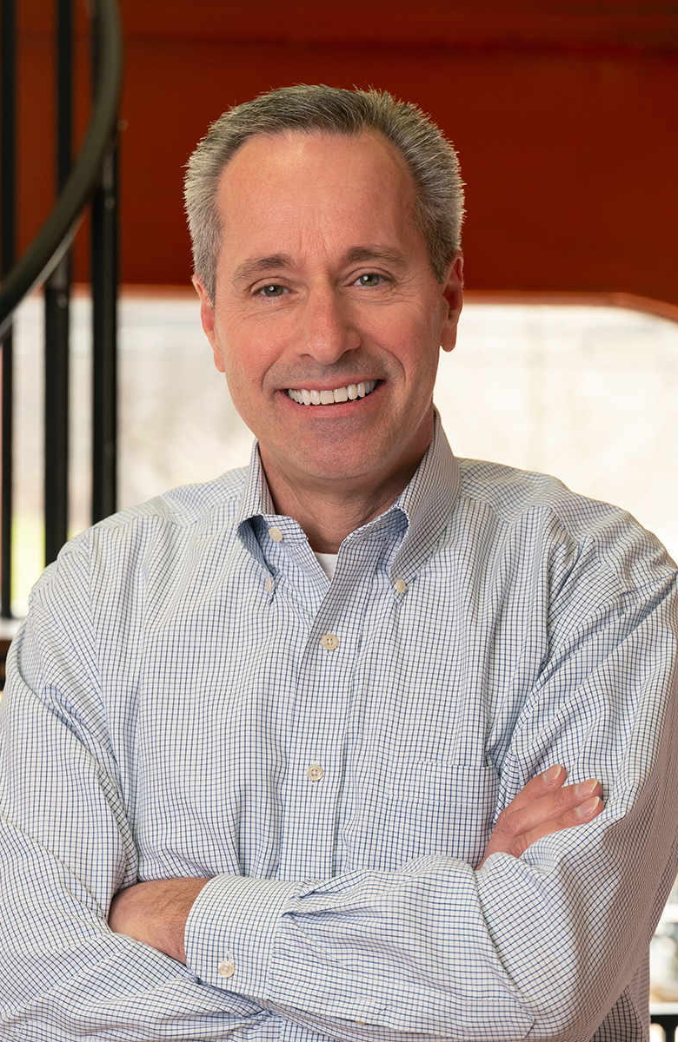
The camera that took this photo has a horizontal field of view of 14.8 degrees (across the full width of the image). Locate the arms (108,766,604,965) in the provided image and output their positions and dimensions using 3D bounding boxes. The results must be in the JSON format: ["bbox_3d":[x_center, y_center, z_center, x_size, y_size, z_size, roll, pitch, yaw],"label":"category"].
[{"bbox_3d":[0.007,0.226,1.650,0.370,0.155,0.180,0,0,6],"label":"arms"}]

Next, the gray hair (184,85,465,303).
[{"bbox_3d":[-0.010,-0.210,1.770,0.187,0.175,0.205,-5,0,0],"label":"gray hair"}]

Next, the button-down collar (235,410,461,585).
[{"bbox_3d":[0.006,-0.011,1.760,0.155,0.125,0.155,0,0,6],"label":"button-down collar"}]

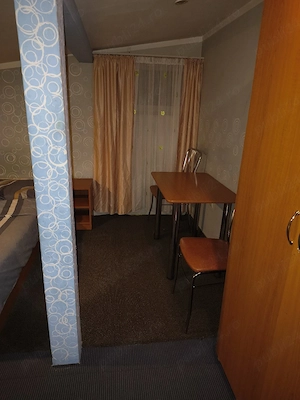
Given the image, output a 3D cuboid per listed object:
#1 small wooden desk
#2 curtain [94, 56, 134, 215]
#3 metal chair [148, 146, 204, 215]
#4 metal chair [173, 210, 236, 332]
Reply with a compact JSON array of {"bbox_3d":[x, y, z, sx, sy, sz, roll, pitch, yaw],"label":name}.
[{"bbox_3d":[0.366,0.203,2.660,0.617,0.728,1.035,0,17,-7],"label":"small wooden desk"},{"bbox_3d":[-0.429,-0.699,3.377,0.481,1.869,0.113,0,17,-7],"label":"curtain"},{"bbox_3d":[0.282,-0.121,3.362,0.534,0.924,0.441,-3,18,-14],"label":"metal chair"},{"bbox_3d":[0.464,0.348,1.874,0.527,0.921,0.447,0,17,-7],"label":"metal chair"}]

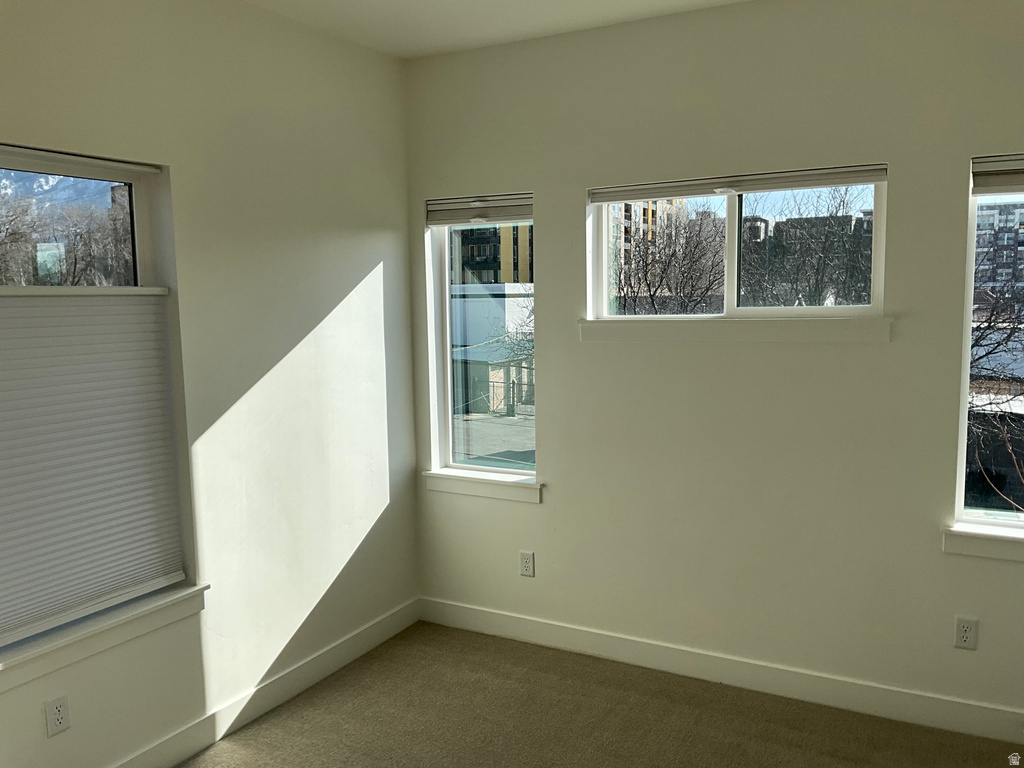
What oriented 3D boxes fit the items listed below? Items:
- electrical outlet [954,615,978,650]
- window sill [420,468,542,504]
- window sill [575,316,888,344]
[{"bbox_3d":[1.654,0.908,3.122,0.072,0.116,0.010,3,8,29],"label":"electrical outlet"},{"bbox_3d":[-0.127,0.481,4.080,0.645,0.093,0.107,3,8,29],"label":"window sill"},{"bbox_3d":[0.858,-0.216,3.451,1.251,0.091,0.107,3,8,29],"label":"window sill"}]

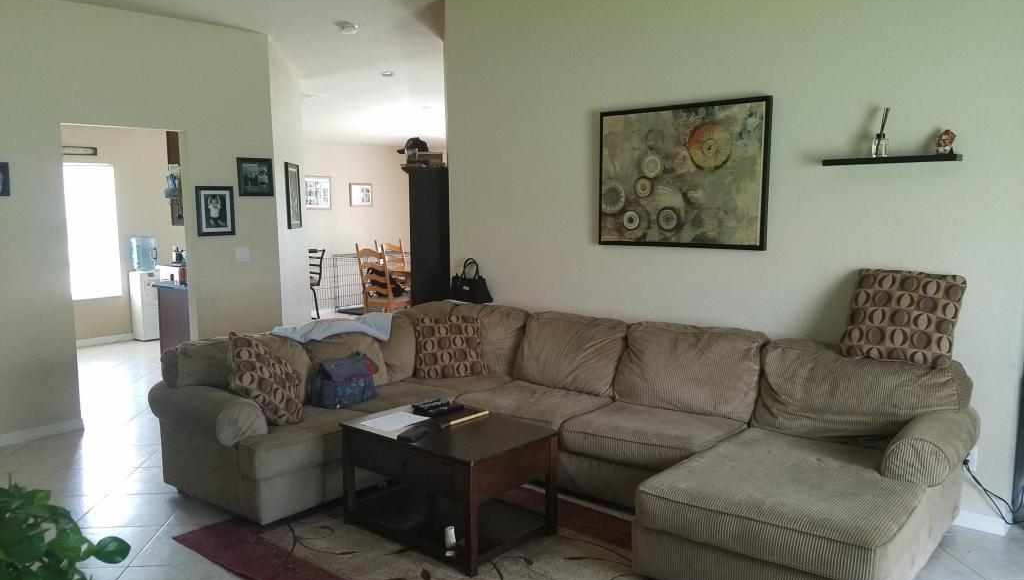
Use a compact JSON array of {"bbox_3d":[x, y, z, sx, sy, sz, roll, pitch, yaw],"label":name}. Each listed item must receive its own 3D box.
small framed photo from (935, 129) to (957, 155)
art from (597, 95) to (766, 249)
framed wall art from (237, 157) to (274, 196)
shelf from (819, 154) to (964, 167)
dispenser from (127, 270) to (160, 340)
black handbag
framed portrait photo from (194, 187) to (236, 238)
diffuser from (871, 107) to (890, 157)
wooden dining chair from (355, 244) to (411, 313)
[{"bbox_3d":[2.042,-0.698,3.623,0.092,0.120,0.045,5,8,40],"label":"small framed photo"},{"bbox_3d":[0.977,-0.660,4.502,1.085,0.824,0.036,5,9,40],"label":"art"},{"bbox_3d":[-2.094,-0.917,6.282,0.025,0.307,0.320,5,9,40],"label":"framed wall art"},{"bbox_3d":[1.825,-0.620,3.710,0.593,0.029,0.130,5,9,40],"label":"shelf"},{"bbox_3d":[-4.199,0.171,8.902,0.300,0.775,0.285,5,9,40],"label":"dispenser"},{"bbox_3d":[-0.304,-0.070,5.523,0.370,0.320,0.150,5,9,40],"label":"black handbag"},{"bbox_3d":[-2.327,-0.617,6.042,0.025,0.388,0.315,5,9,40],"label":"framed portrait photo"},{"bbox_3d":[1.783,-0.759,3.716,0.070,0.235,0.068,5,9,40],"label":"diffuser"},{"bbox_3d":[-1.389,0.027,8.604,0.465,1.090,0.520,5,9,36],"label":"wooden dining chair"}]

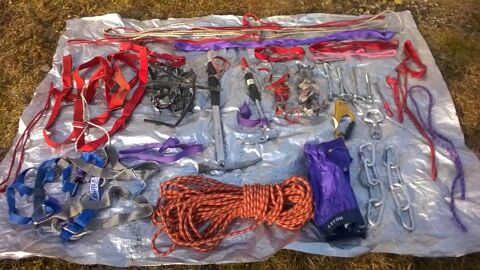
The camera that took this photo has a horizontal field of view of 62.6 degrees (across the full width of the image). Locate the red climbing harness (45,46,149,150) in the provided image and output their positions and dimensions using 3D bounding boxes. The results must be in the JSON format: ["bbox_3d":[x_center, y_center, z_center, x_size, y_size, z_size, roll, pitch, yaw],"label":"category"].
[{"bbox_3d":[-0.658,-0.204,1.826,0.450,0.050,0.670,-6,53,-4],"label":"red climbing harness"}]

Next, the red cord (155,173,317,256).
[{"bbox_3d":[-0.026,0.279,1.430,0.560,0.100,0.290,-3,53,-2],"label":"red cord"}]

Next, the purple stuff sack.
[{"bbox_3d":[0.360,0.191,1.512,0.180,0.075,0.425,0,53,0],"label":"purple stuff sack"}]

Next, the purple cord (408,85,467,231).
[{"bbox_3d":[0.852,0.055,1.650,0.115,0.018,0.730,0,53,0],"label":"purple cord"}]

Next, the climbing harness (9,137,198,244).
[{"bbox_3d":[-0.525,0.187,1.524,0.700,0.060,0.400,-6,53,-5],"label":"climbing harness"}]

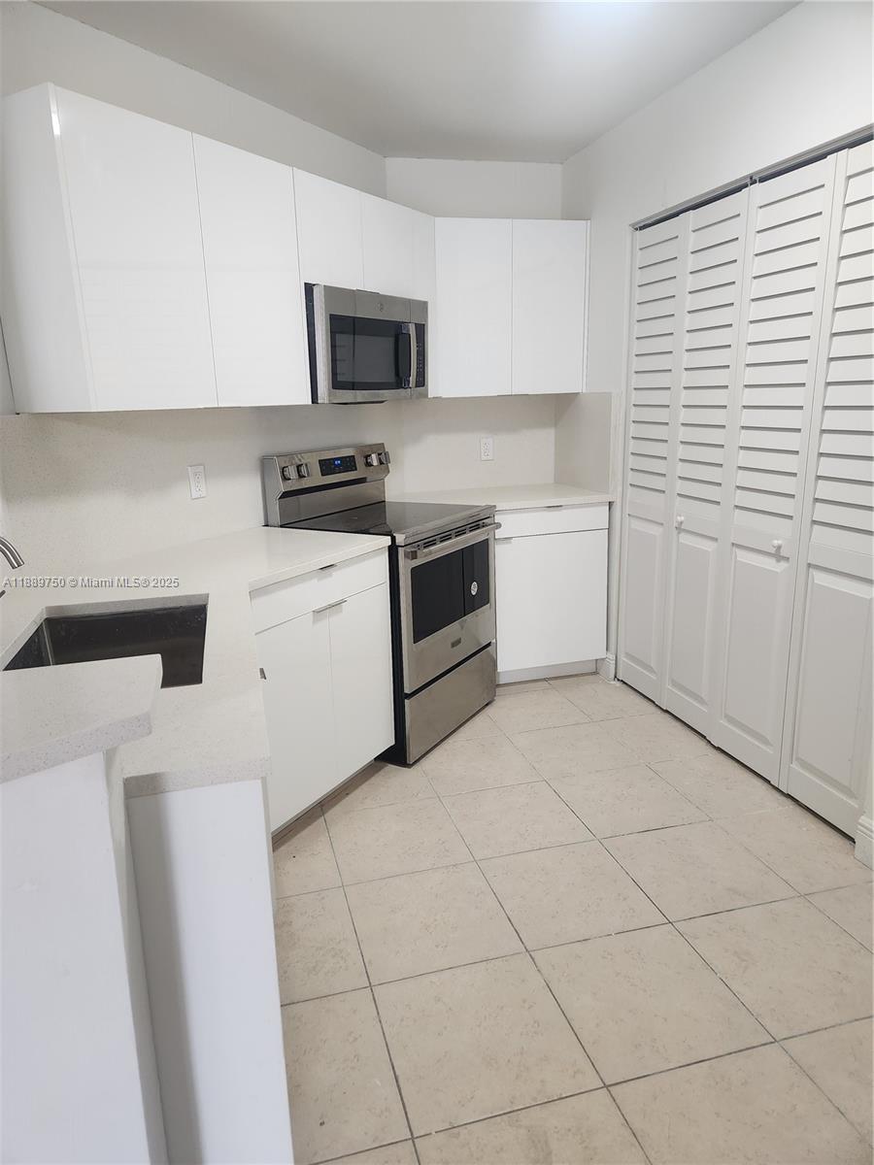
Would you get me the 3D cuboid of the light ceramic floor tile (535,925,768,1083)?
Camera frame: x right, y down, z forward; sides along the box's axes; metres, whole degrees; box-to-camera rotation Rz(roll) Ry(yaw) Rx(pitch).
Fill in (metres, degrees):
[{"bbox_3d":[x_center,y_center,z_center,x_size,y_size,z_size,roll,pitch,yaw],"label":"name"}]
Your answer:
[{"bbox_3d":[0.488,0.977,1.832,0.406,0.010,0.406,-4,14,-15],"label":"light ceramic floor tile"}]

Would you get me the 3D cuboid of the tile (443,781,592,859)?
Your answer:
[{"bbox_3d":[0.267,0.805,2.640,0.413,0.010,0.413,-5,14,-15],"label":"tile"}]

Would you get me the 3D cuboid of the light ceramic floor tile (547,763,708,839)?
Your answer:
[{"bbox_3d":[0.656,0.762,2.706,0.406,0.010,0.406,-4,14,-15],"label":"light ceramic floor tile"}]

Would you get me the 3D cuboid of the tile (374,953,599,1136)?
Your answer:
[{"bbox_3d":[0.094,1.007,1.724,0.406,0.010,0.406,-4,14,-15],"label":"tile"}]

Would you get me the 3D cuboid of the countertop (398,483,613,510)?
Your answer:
[{"bbox_3d":[0.307,-0.422,3.890,1.002,0.035,0.650,-5,14,-15],"label":"countertop"}]

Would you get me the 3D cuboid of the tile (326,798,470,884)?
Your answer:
[{"bbox_3d":[-0.131,0.823,2.489,0.406,0.010,0.406,-4,14,-15],"label":"tile"}]

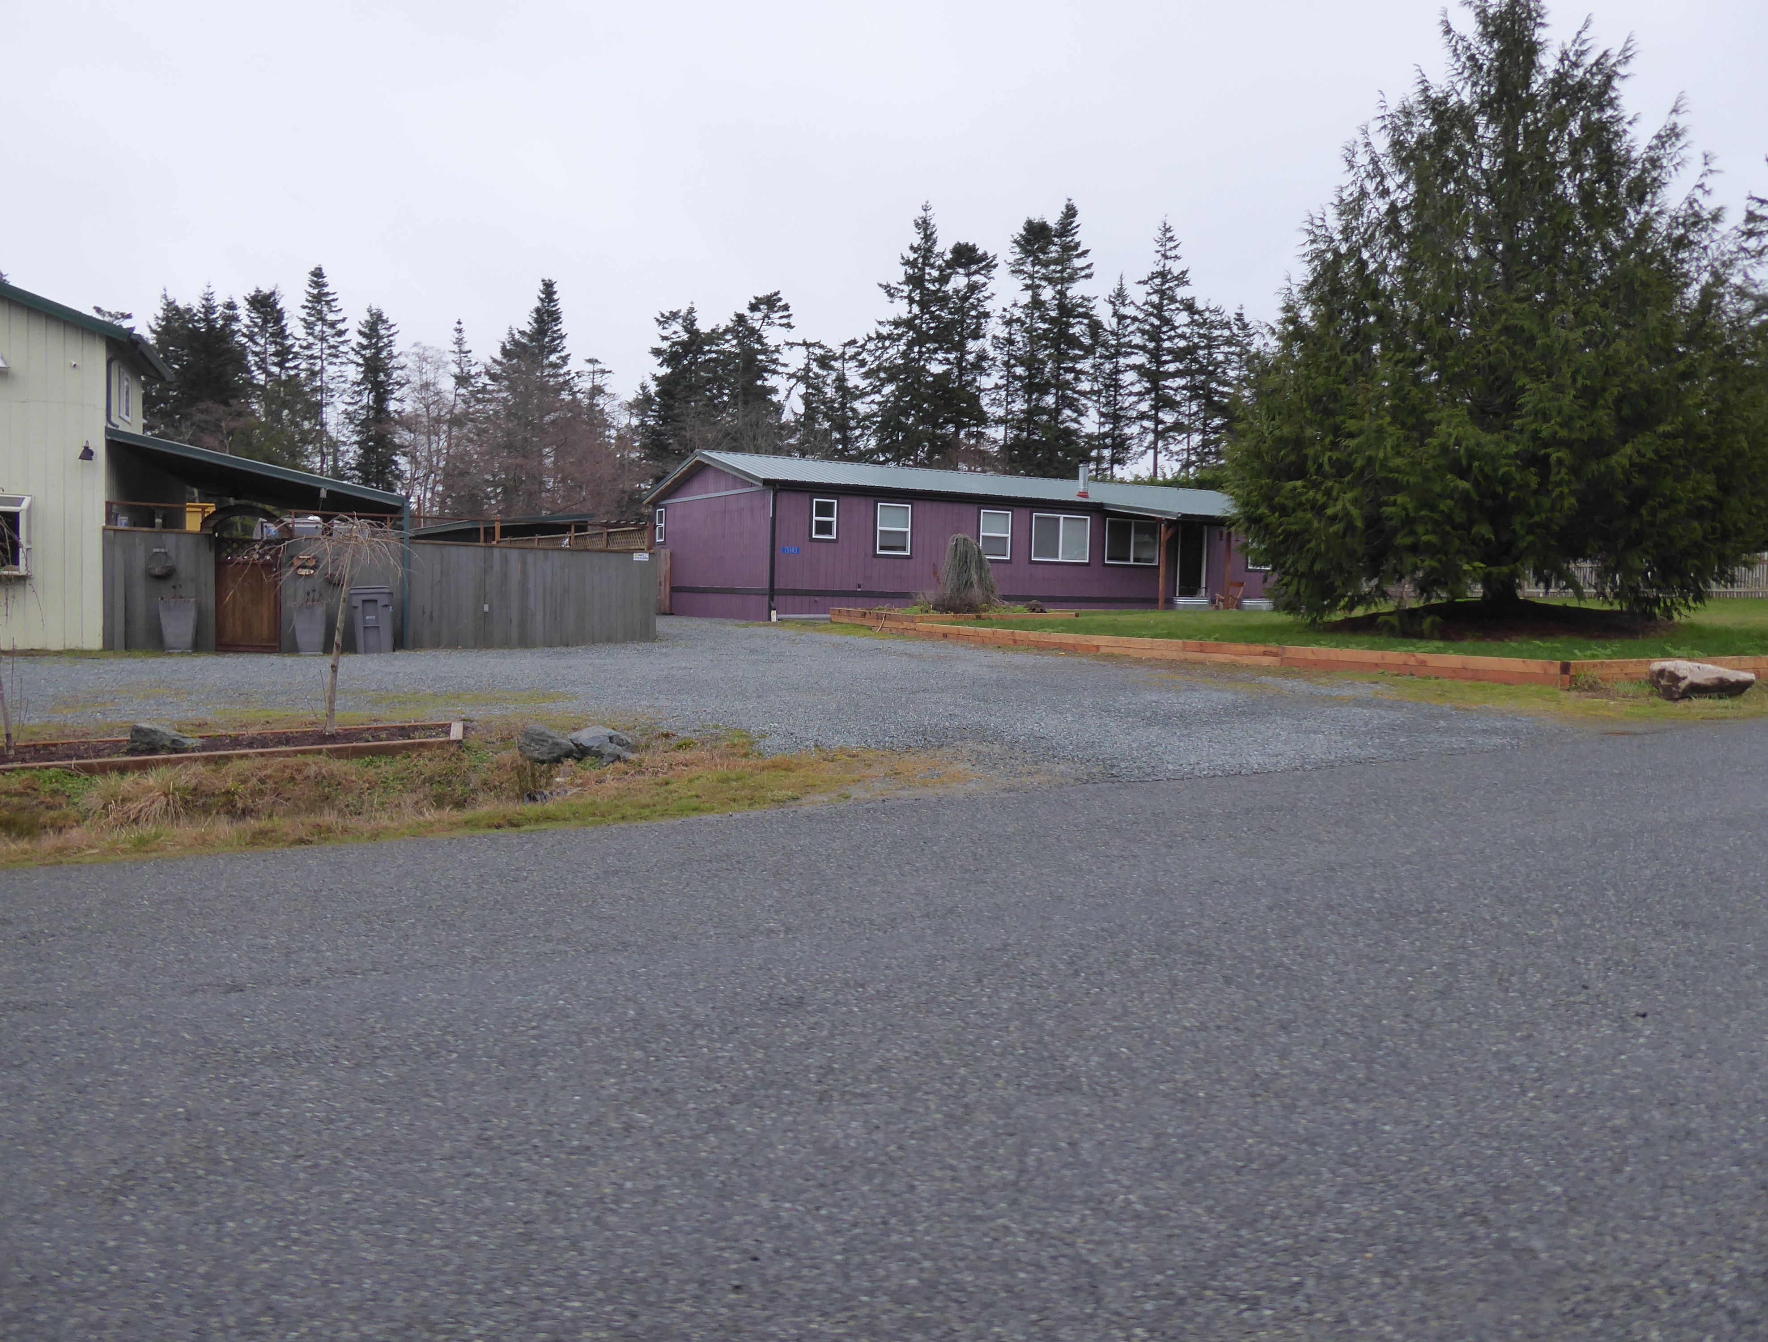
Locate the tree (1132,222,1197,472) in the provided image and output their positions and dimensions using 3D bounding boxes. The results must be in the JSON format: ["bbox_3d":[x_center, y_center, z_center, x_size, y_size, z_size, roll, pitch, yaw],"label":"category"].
[{"bbox_3d":[15.496,-14.137,72.229,3.851,21.949,3.851,3,4,12],"label":"tree"}]

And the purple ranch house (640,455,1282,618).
[{"bbox_3d":[3.668,-3.607,37.767,19.100,4.300,9.065,0,4,-29],"label":"purple ranch house"}]

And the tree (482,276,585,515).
[{"bbox_3d":[-18.570,-12.267,68.131,5.607,16.569,5.607,1,4,-15],"label":"tree"}]

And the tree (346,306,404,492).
[{"bbox_3d":[-26.858,-11.737,68.156,3.107,14.988,3.107,0,4,-22],"label":"tree"}]

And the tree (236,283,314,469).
[{"bbox_3d":[-33.118,-12.711,70.193,4.446,16.294,4.446,0,4,-25],"label":"tree"}]

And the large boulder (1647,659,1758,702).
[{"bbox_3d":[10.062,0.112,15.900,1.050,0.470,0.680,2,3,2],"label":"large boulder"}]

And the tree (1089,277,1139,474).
[{"bbox_3d":[13.220,-13.124,75.242,3.008,19.424,3.008,2,3,10],"label":"tree"}]

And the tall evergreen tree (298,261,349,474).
[{"bbox_3d":[-31.330,-13.624,72.185,2.808,17.991,2.808,0,4,-23],"label":"tall evergreen tree"}]

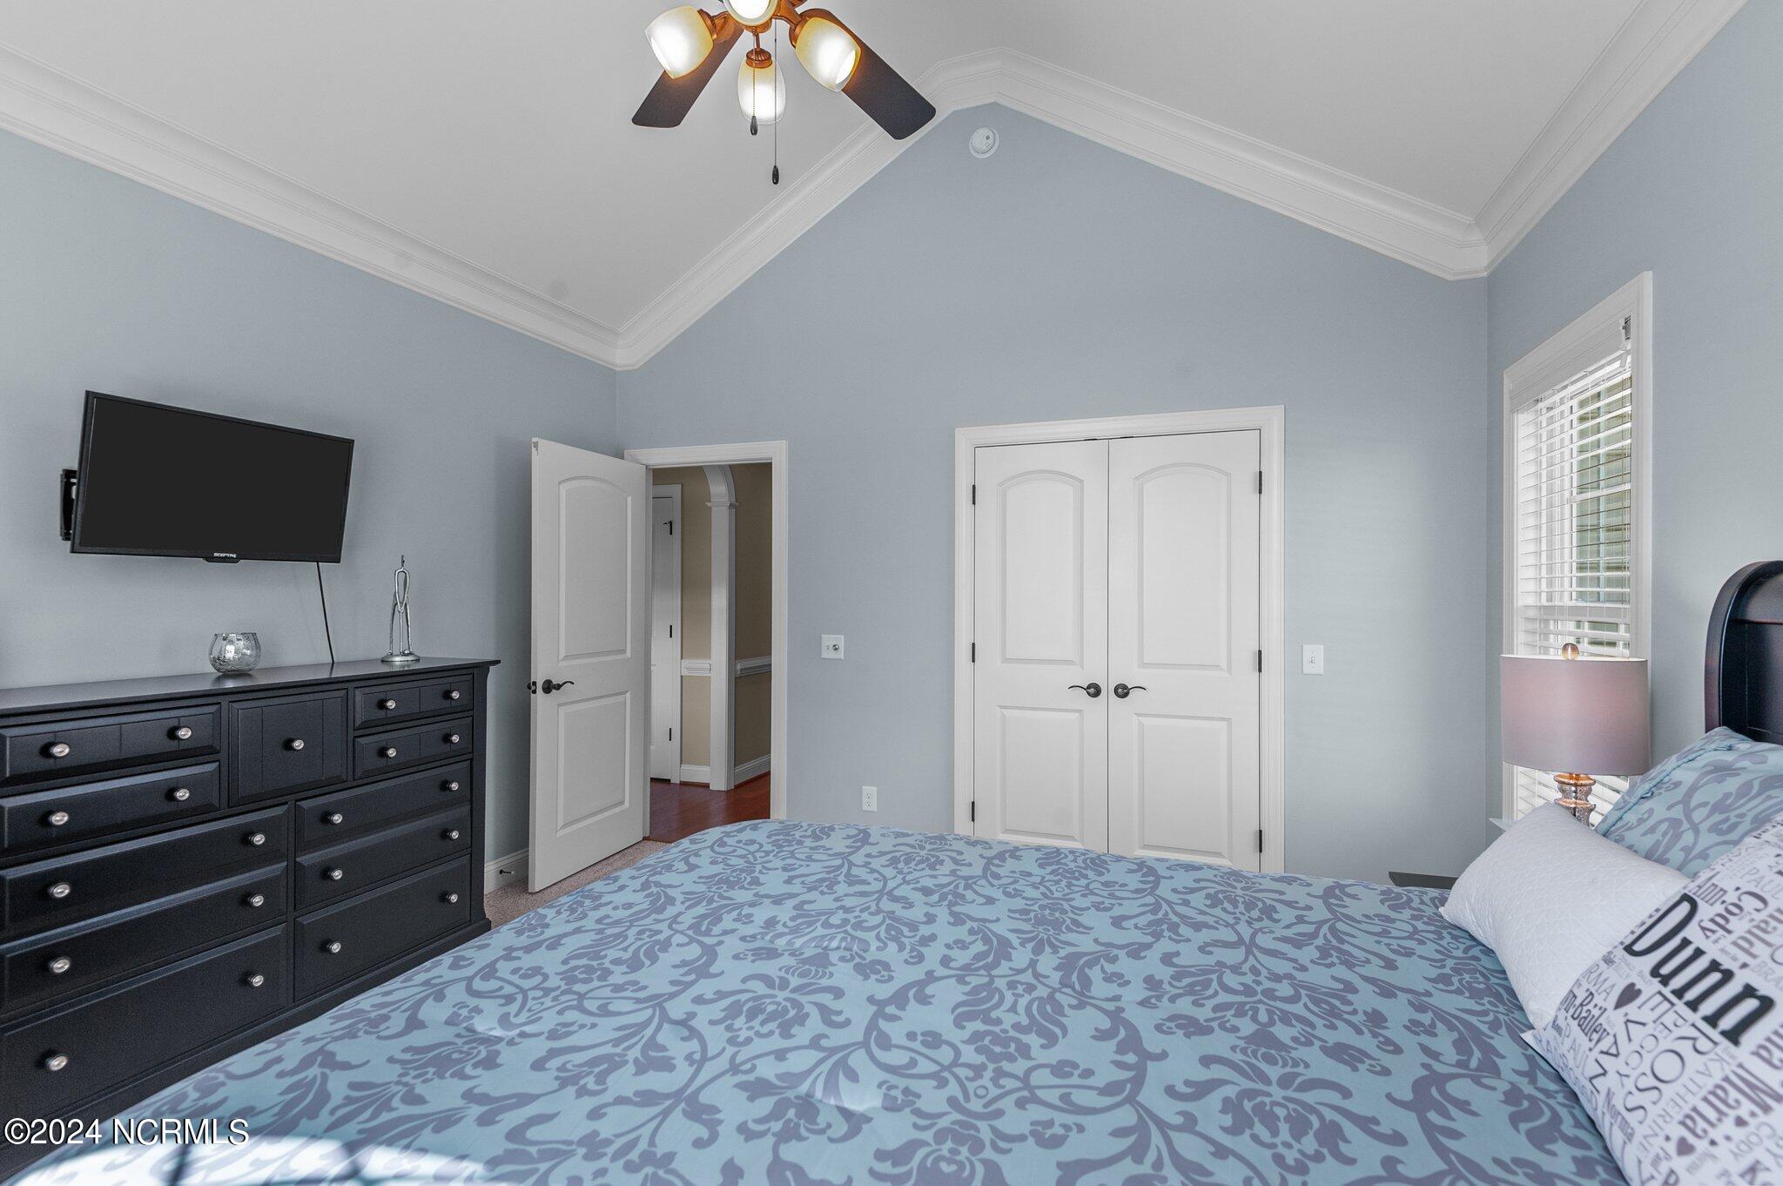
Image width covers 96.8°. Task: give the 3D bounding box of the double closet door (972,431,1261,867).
[{"bbox_3d":[0.966,0.340,3.523,1.213,2.032,0.050,0,0,20],"label":"double closet door"}]

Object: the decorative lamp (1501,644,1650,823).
[{"bbox_3d":[1.616,0.450,1.882,0.266,0.663,0.266,0,0,20],"label":"decorative lamp"}]

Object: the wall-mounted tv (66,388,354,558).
[{"bbox_3d":[-2.079,-0.324,2.474,0.070,0.440,0.732,9,3,18],"label":"wall-mounted tv"}]

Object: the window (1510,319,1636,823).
[{"bbox_3d":[2.035,0.046,2.366,0.090,1.480,0.820,0,0,20],"label":"window"}]

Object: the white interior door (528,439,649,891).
[{"bbox_3d":[-1.491,0.333,3.950,0.045,2.032,0.758,0,0,21],"label":"white interior door"}]

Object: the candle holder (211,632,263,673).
[{"bbox_3d":[-2.135,0.195,2.575,0.127,0.128,0.127,0,0,20],"label":"candle holder"}]

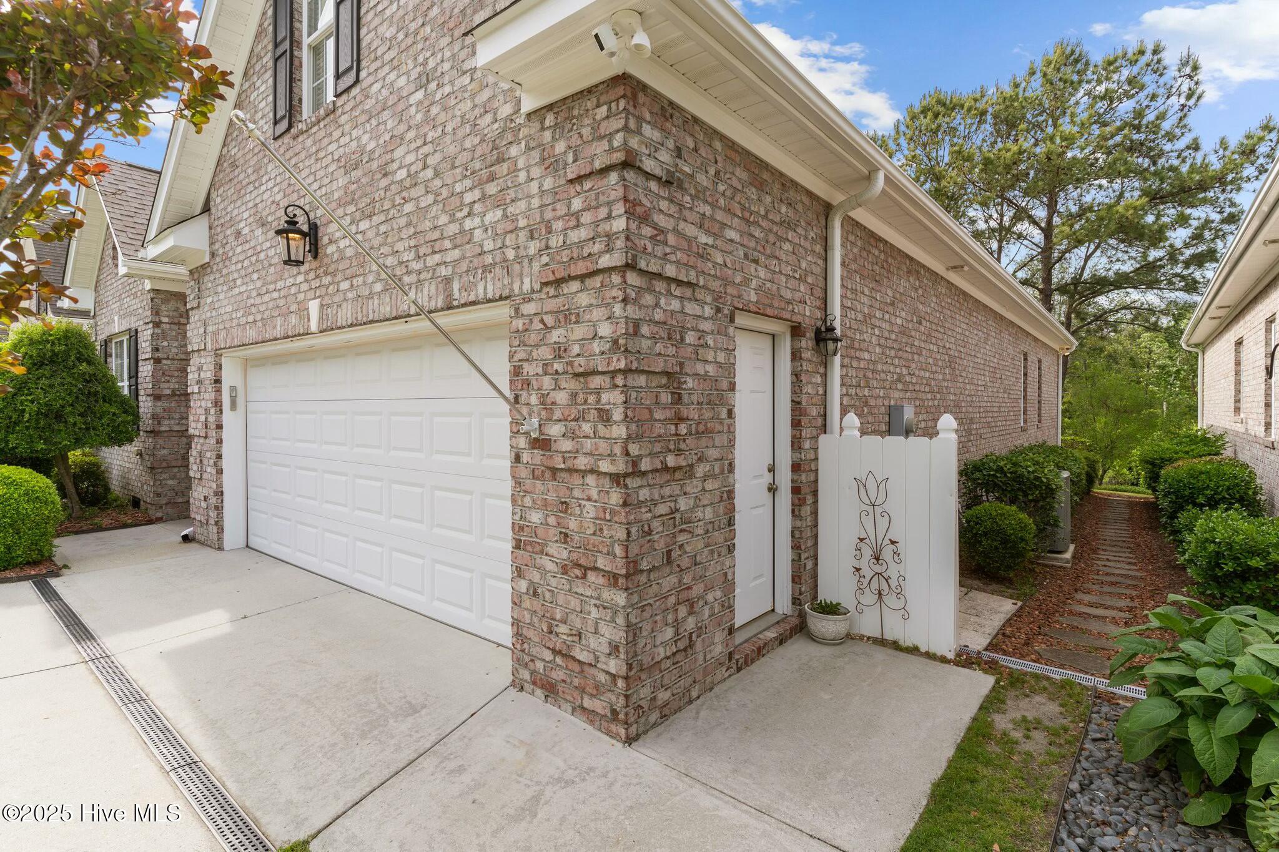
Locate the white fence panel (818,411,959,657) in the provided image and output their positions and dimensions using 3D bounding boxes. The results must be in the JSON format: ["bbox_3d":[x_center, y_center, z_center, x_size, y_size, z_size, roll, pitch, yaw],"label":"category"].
[{"bbox_3d":[1.724,0.704,4.243,0.920,1.580,0.140,1,2,38],"label":"white fence panel"}]

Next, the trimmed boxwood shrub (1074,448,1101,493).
[{"bbox_3d":[8.522,0.823,11.830,0.850,0.870,0.900,1,2,40],"label":"trimmed boxwood shrub"}]

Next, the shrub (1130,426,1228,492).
[{"bbox_3d":[10.105,0.648,11.324,1.350,1.250,1.300,1,2,40],"label":"shrub"}]

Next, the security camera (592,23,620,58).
[{"bbox_3d":[-0.151,-1.710,2.670,0.090,0.105,0.080,-33,7,-8],"label":"security camera"}]

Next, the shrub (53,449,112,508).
[{"bbox_3d":[-8.778,0.772,9.527,0.820,0.950,0.820,1,2,40],"label":"shrub"}]

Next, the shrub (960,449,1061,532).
[{"bbox_3d":[3.914,0.850,6.378,0.950,1.140,0.950,1,2,40],"label":"shrub"}]

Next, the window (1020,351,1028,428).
[{"bbox_3d":[7.822,-0.735,12.350,0.120,1.520,0.880,1,2,40],"label":"window"}]

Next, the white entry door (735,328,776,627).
[{"bbox_3d":[0.708,0.352,4.104,0.080,2.050,0.840,1,2,40],"label":"white entry door"}]

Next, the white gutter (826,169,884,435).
[{"bbox_3d":[1.606,-0.202,4.537,0.430,3.300,0.110,1,2,40],"label":"white gutter"}]

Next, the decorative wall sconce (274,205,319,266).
[{"bbox_3d":[-2.878,-1.580,5.024,0.240,0.500,0.290,1,2,39],"label":"decorative wall sconce"}]

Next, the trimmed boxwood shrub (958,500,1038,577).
[{"bbox_3d":[3.390,1.080,5.749,0.680,0.720,0.680,1,2,40],"label":"trimmed boxwood shrub"}]

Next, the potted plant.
[{"bbox_3d":[1.310,1.365,4.232,0.295,0.280,0.295,1,2,40],"label":"potted plant"}]

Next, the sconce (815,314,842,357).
[{"bbox_3d":[1.421,-0.667,4.484,0.190,0.320,0.165,1,2,40],"label":"sconce"}]

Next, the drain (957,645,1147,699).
[{"bbox_3d":[2.492,1.530,3.709,1.100,0.070,0.140,1,2,40],"label":"drain"}]

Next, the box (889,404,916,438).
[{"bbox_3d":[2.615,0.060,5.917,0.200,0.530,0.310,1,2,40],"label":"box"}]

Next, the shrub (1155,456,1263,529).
[{"bbox_3d":[7.320,0.889,7.774,1.080,1.000,1.080,1,2,40],"label":"shrub"}]

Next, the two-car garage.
[{"bbox_3d":[-2.465,0.308,5.148,4.900,2.150,0.150,1,2,39],"label":"two-car garage"}]

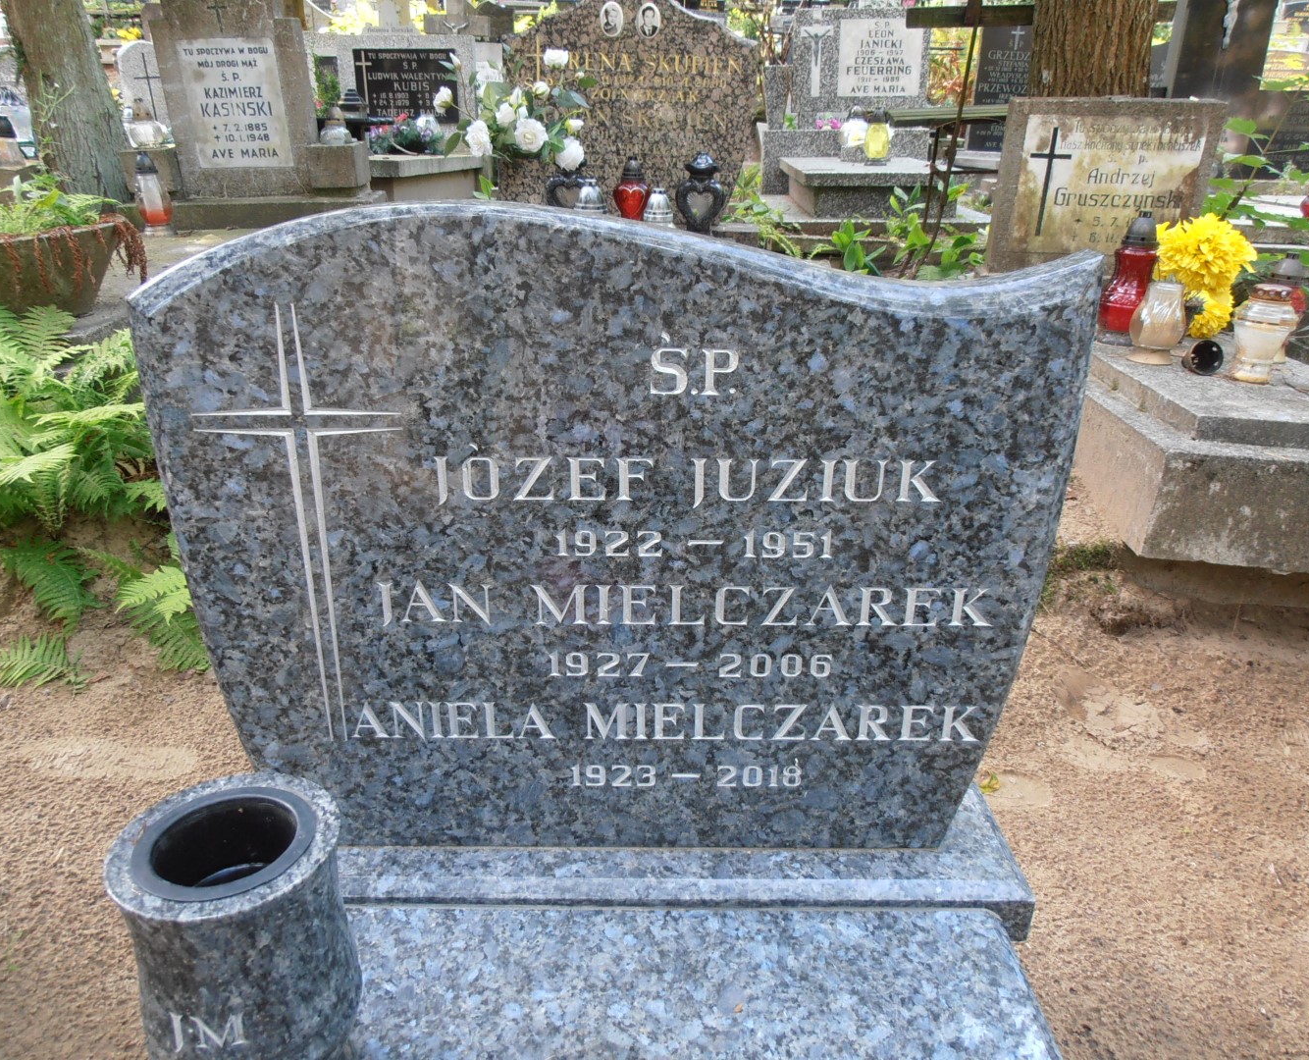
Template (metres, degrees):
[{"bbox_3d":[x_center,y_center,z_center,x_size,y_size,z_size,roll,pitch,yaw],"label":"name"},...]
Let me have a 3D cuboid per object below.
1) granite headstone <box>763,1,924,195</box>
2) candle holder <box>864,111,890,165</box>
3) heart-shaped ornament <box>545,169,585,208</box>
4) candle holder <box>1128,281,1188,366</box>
[{"bbox_3d":[1.001,-2.196,5.069,0.840,0.860,0.330,1,24,0],"label":"granite headstone"},{"bbox_3d":[1.097,-1.924,4.799,0.124,0.245,0.124,1,24,0],"label":"candle holder"},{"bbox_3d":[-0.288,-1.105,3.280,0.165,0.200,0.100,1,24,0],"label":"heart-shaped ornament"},{"bbox_3d":[1.065,-0.440,2.070,0.117,0.161,0.117,2,24,0],"label":"candle holder"}]

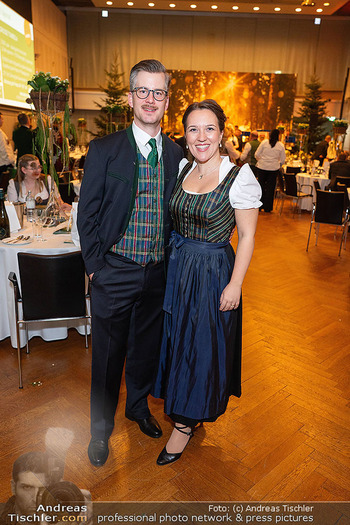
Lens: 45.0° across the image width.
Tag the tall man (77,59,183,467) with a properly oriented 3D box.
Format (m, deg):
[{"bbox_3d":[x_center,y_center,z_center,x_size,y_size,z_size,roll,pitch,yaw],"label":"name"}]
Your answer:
[{"bbox_3d":[-0.203,0.047,1.971,0.580,1.820,0.420,-5,18,-23],"label":"tall man"}]

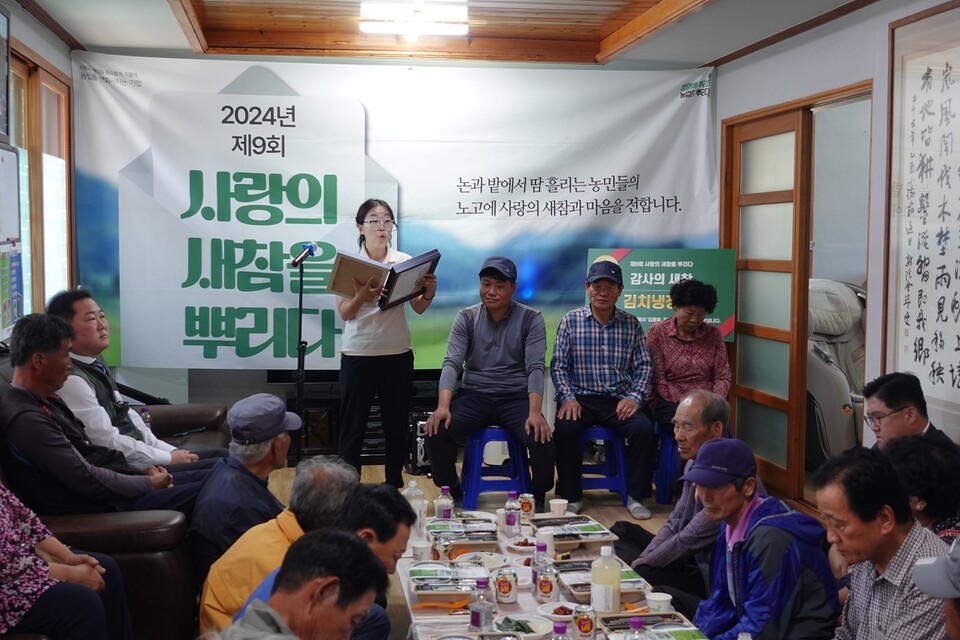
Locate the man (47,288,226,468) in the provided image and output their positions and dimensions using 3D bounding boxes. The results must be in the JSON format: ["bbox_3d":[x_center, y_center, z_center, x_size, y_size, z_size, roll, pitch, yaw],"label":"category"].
[{"bbox_3d":[-1.280,0.476,4.550,0.920,1.200,0.580,0,4,0],"label":"man"}]

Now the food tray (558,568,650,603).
[{"bbox_3d":[0.371,0.810,3.644,0.240,0.045,0.345,0,4,-9],"label":"food tray"}]

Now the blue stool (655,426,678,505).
[{"bbox_3d":[1.145,0.755,6.380,0.360,0.420,0.360,0,4,-9],"label":"blue stool"}]

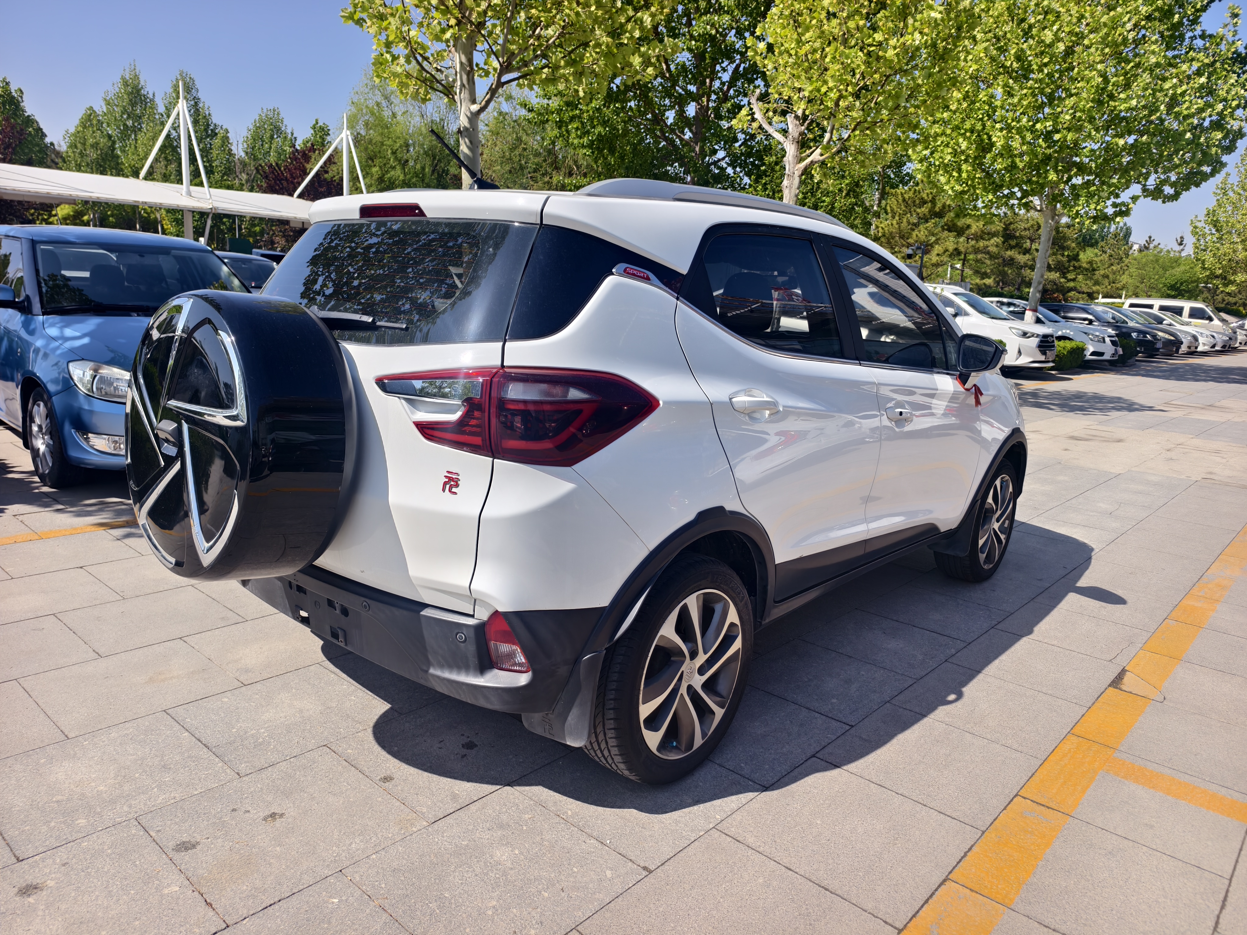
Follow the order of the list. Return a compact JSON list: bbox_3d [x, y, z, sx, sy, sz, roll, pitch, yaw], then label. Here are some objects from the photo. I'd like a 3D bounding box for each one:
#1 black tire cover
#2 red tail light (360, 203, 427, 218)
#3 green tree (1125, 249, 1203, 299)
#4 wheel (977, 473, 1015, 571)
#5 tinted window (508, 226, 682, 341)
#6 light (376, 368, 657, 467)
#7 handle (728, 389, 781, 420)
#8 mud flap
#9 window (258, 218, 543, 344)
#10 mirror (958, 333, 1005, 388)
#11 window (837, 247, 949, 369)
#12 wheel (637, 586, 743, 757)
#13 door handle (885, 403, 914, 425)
[{"bbox_3d":[-0.998,-0.081,2.098,0.710,0.710,0.270,11,7,38],"label":"black tire cover"},{"bbox_3d":[-0.650,-0.708,2.298,0.320,0.042,0.045,12,9,40],"label":"red tail light"},{"bbox_3d":[31.294,-9.961,48.000,4.500,5.600,4.500,12,15,40],"label":"green tree"},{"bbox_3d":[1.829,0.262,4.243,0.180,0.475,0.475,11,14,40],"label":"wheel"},{"bbox_3d":[-0.045,-0.427,1.962,0.513,0.288,0.132,-2,-6,-38],"label":"tinted window"},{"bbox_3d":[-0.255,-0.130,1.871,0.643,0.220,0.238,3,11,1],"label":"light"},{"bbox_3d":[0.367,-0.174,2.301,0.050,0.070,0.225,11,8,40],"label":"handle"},{"bbox_3d":[-0.158,0.579,2.097,0.260,0.270,0.070,12,15,40],"label":"mud flap"},{"bbox_3d":[-0.721,-0.512,2.303,1.370,0.367,0.109,12,-7,40],"label":"window"},{"bbox_3d":[1.485,-0.441,3.436,0.190,0.195,0.130,12,15,40],"label":"mirror"},{"bbox_3d":[1.048,-0.588,3.175,0.055,0.455,0.850,-12,-1,42],"label":"window"},{"bbox_3d":[0.140,0.566,2.376,0.180,0.475,0.475,11,14,40],"label":"wheel"},{"bbox_3d":[1.007,-0.195,3.011,0.055,0.075,0.210,12,15,40],"label":"door handle"}]

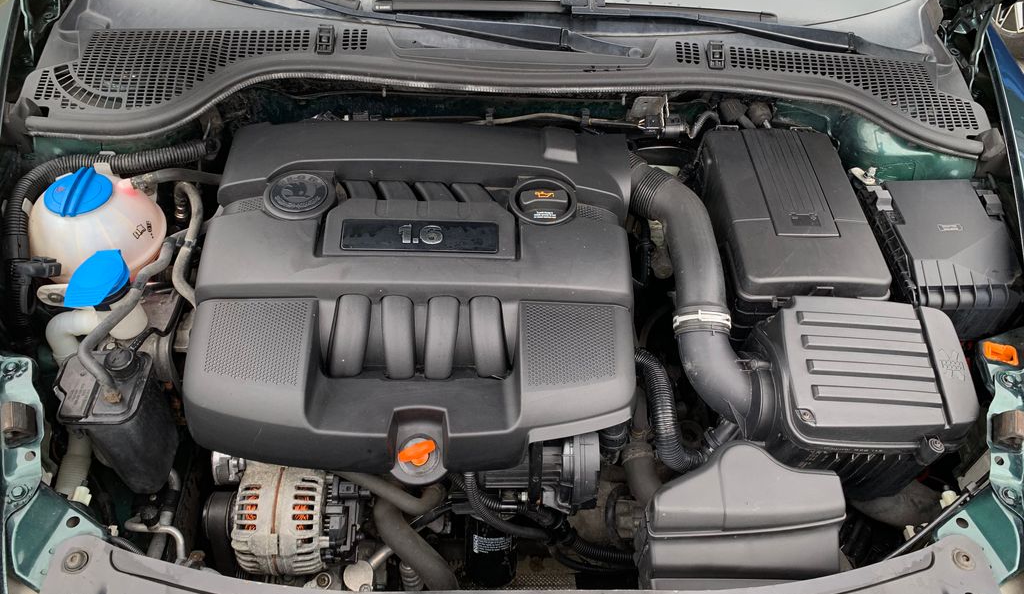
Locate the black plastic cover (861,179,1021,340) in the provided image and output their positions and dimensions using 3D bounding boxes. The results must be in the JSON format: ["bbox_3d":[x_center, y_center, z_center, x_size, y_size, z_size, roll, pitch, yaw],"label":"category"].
[{"bbox_3d":[0.627,-0.052,1.140,0.185,0.110,0.215,0,55,-5],"label":"black plastic cover"}]

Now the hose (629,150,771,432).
[{"bbox_3d":[0.241,-0.014,1.010,0.145,0.130,0.365,0,50,0],"label":"hose"}]

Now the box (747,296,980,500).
[{"bbox_3d":[0.403,0.133,0.952,0.225,0.190,0.200,4,50,3],"label":"box"}]

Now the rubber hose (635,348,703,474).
[{"bbox_3d":[0.208,0.156,1.037,0.095,0.120,0.165,1,55,-3],"label":"rubber hose"}]

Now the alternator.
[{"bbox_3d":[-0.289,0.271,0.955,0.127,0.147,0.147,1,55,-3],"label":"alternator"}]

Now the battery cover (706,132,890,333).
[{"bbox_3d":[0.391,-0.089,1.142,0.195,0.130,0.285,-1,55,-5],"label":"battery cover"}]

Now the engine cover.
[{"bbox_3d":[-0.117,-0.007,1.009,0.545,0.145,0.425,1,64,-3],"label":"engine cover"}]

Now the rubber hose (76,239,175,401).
[{"bbox_3d":[-0.482,0.026,0.973,0.065,0.075,0.205,0,50,0],"label":"rubber hose"}]

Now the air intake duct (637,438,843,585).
[{"bbox_3d":[0.257,0.269,0.897,0.215,0.130,0.165,0,50,0],"label":"air intake duct"}]

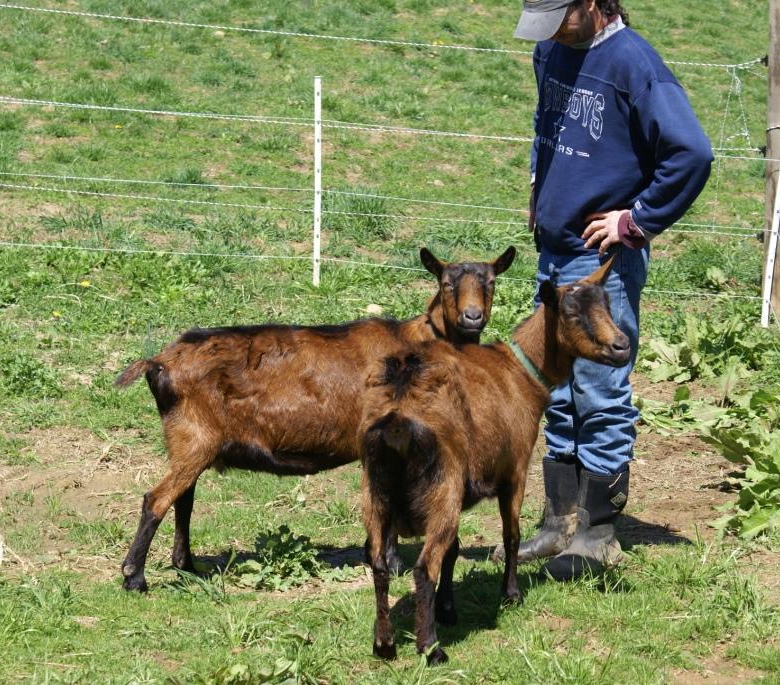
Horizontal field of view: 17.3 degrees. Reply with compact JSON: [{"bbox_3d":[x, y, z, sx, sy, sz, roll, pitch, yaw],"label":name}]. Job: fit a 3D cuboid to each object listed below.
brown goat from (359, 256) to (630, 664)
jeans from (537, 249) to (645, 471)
[{"bbox_3d":[0.281,0.275,6.824,0.440,0.950,0.960,3,8,25],"label":"brown goat"},{"bbox_3d":[0.589,0.029,7.530,0.270,0.700,0.350,-6,10,-43],"label":"jeans"}]

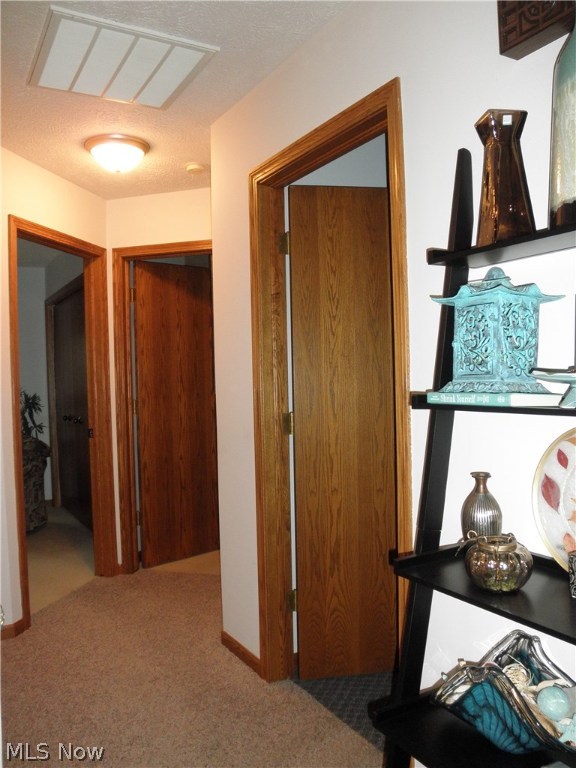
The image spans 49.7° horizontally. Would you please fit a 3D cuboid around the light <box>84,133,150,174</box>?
[{"bbox_3d":[-0.850,-1.129,3.104,0.330,0.124,0.330,-2,1,0],"label":"light"}]

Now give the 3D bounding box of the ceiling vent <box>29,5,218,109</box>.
[{"bbox_3d":[-0.635,-1.177,2.325,0.565,0.027,0.580,-2,1,-30],"label":"ceiling vent"}]

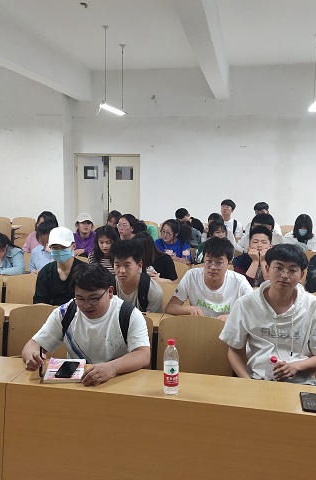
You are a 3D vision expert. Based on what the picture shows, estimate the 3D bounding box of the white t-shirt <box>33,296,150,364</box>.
[{"bbox_3d":[-0.307,0.554,2.245,0.570,0.540,0.400,2,9,12],"label":"white t-shirt"}]

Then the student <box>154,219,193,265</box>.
[{"bbox_3d":[0.150,0.392,4.544,0.470,1.220,0.620,4,10,23],"label":"student"}]

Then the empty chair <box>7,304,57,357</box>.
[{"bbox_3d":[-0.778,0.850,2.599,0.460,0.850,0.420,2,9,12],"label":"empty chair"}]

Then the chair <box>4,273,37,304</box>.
[{"bbox_3d":[-1.085,0.694,3.436,0.450,0.820,0.400,2,9,12],"label":"chair"}]

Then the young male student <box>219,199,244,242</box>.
[{"bbox_3d":[0.985,0.084,5.919,0.480,1.294,0.680,5,10,26],"label":"young male student"}]

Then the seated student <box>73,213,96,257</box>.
[{"bbox_3d":[-0.819,0.332,4.772,0.460,1.250,0.620,1,9,4],"label":"seated student"}]

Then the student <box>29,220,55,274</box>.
[{"bbox_3d":[-1.065,0.455,3.964,0.480,1.250,0.680,2,9,7],"label":"student"}]

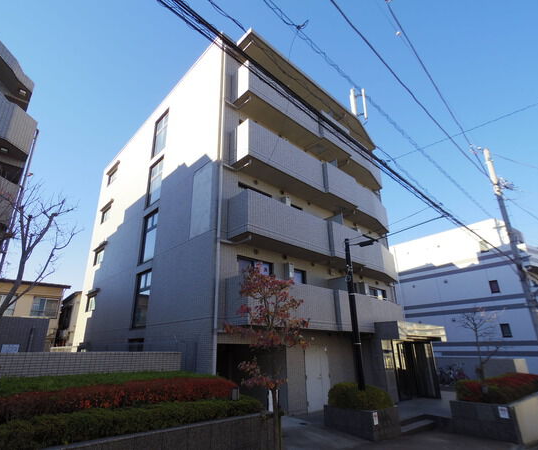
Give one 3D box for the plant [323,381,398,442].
[{"bbox_3d":[2.621,5.239,8.451,1.071,1.204,1.428,12,-25,-29],"label":"plant"}]

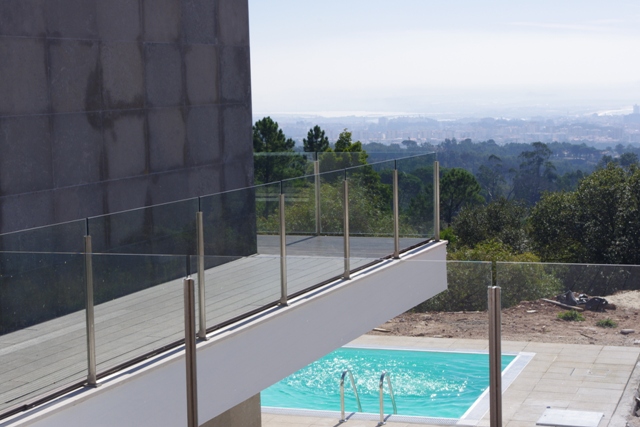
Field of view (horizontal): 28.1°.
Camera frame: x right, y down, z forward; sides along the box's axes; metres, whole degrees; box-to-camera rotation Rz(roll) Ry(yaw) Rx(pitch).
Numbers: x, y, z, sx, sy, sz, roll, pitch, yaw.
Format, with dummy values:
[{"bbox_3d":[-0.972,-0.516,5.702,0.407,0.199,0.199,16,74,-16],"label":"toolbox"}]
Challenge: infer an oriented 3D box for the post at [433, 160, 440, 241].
[{"bbox_3d":[1.304,-0.132,14.233,0.055,0.885,0.055,1,6,22],"label":"post"}]

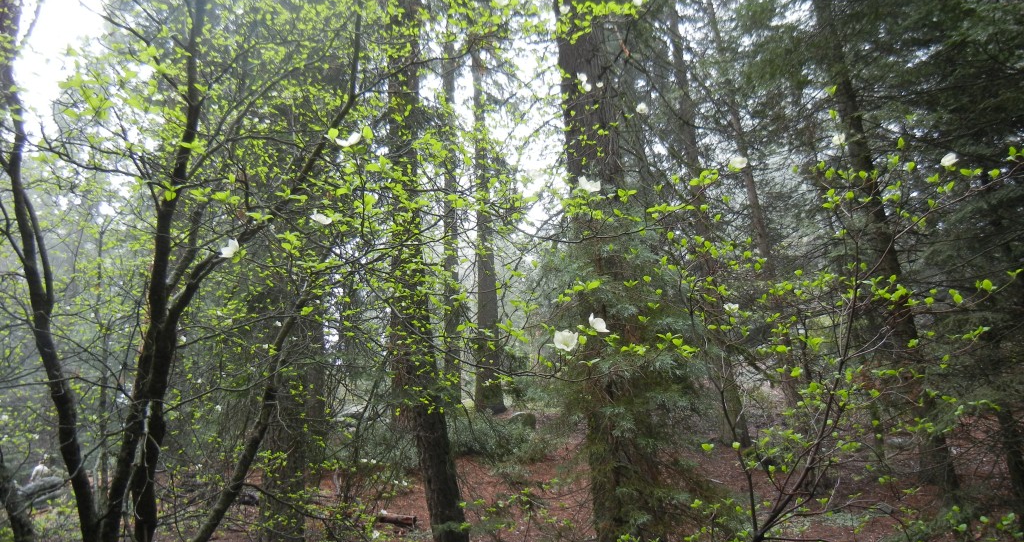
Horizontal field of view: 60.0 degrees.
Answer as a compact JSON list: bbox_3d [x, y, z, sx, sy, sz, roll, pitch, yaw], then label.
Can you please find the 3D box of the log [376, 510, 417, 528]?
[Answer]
[{"bbox_3d":[-1.367,2.926,10.500,0.490,0.125,0.130,-1,-13,21],"label":"log"}]

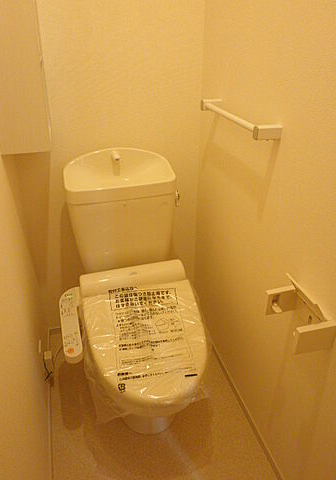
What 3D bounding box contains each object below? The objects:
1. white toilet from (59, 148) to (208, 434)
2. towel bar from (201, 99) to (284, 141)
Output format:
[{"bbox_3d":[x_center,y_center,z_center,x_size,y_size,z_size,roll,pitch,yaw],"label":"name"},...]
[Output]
[{"bbox_3d":[-0.141,0.239,1.300,0.483,0.930,0.815,-8,31,-14],"label":"white toilet"},{"bbox_3d":[0.208,-0.373,1.097,0.078,0.035,0.416,-8,31,-14],"label":"towel bar"}]

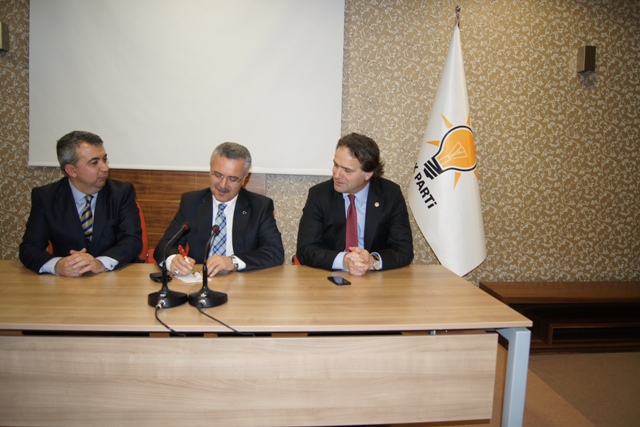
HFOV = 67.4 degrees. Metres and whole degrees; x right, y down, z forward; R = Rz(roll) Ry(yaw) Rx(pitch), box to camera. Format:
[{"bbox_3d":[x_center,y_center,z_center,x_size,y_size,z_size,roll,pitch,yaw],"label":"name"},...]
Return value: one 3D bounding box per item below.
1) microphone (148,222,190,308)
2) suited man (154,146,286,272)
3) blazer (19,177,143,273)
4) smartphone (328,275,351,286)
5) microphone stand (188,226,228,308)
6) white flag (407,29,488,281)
[{"bbox_3d":[-0.485,0.164,1.579,0.125,0.250,0.165,3,6,12],"label":"microphone"},{"bbox_3d":[-0.435,0.328,2.165,0.560,1.280,0.620,2,6,-2],"label":"suited man"},{"bbox_3d":[-1.025,0.144,2.119,0.530,0.600,0.460,-1,7,-22],"label":"blazer"},{"bbox_3d":[0.078,0.266,1.907,0.058,0.011,0.110,0,7,-18],"label":"smartphone"},{"bbox_3d":[-0.362,0.169,1.589,0.125,0.245,0.165,3,6,7],"label":"microphone stand"},{"bbox_3d":[0.769,-0.332,2.884,0.470,1.550,0.250,2,6,4],"label":"white flag"}]

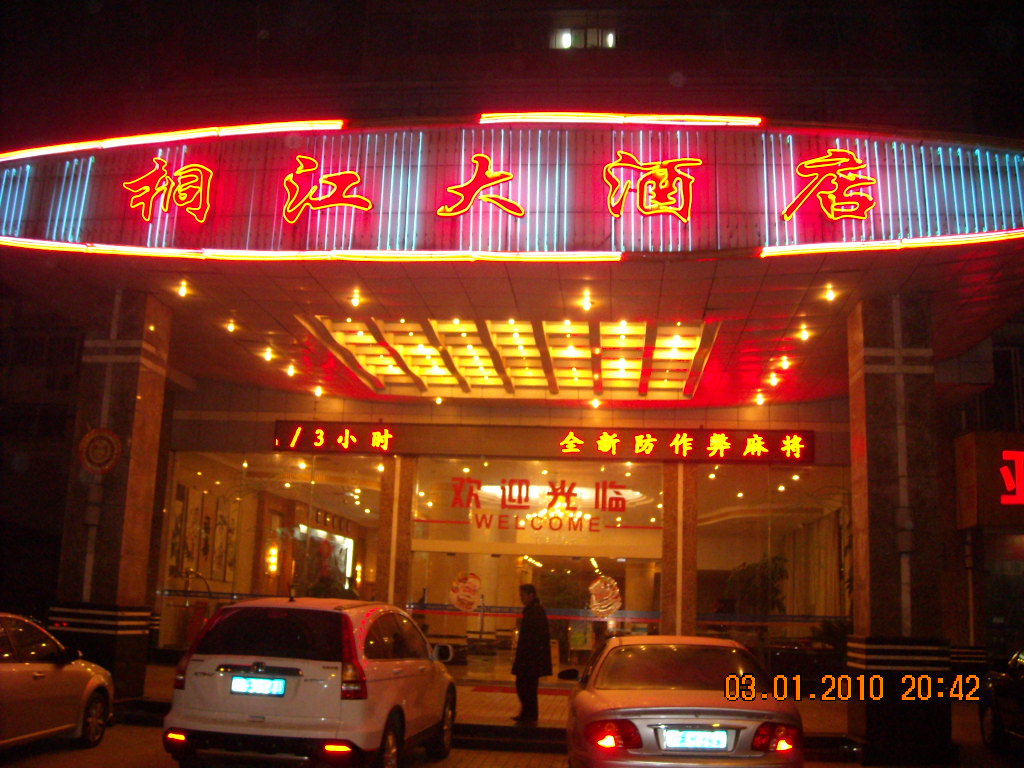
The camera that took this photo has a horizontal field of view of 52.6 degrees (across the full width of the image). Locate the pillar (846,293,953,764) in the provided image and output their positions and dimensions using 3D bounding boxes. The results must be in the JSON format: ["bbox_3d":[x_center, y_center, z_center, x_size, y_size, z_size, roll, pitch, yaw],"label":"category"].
[{"bbox_3d":[4.445,1.646,12.092,0.902,5.246,0.876,1,-11,6],"label":"pillar"}]

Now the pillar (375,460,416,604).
[{"bbox_3d":[-2.055,3.167,18.471,0.599,4.052,0.580,1,-11,6],"label":"pillar"}]

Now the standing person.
[{"bbox_3d":[0.239,3.263,12.566,0.450,1.648,0.480,4,-11,-10],"label":"standing person"}]

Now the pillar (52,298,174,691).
[{"bbox_3d":[-5.079,1.455,13.203,0.902,5.149,0.876,1,-11,6],"label":"pillar"}]

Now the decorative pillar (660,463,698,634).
[{"bbox_3d":[2.885,3.249,17.983,0.634,4.043,0.580,1,-11,6],"label":"decorative pillar"}]

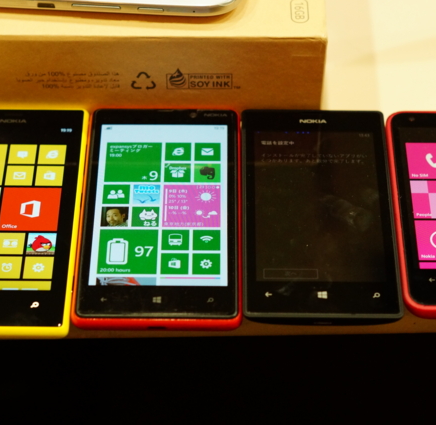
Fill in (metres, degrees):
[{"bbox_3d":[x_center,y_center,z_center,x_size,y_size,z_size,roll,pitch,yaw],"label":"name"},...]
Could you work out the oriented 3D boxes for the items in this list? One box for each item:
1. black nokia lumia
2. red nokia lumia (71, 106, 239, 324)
[{"bbox_3d":[0.042,0.002,0.570,0.064,0.010,0.120,1,47,0],"label":"black nokia lumia"},{"bbox_3d":[-0.024,0.001,0.570,0.069,0.010,0.124,0,47,0],"label":"red nokia lumia"}]

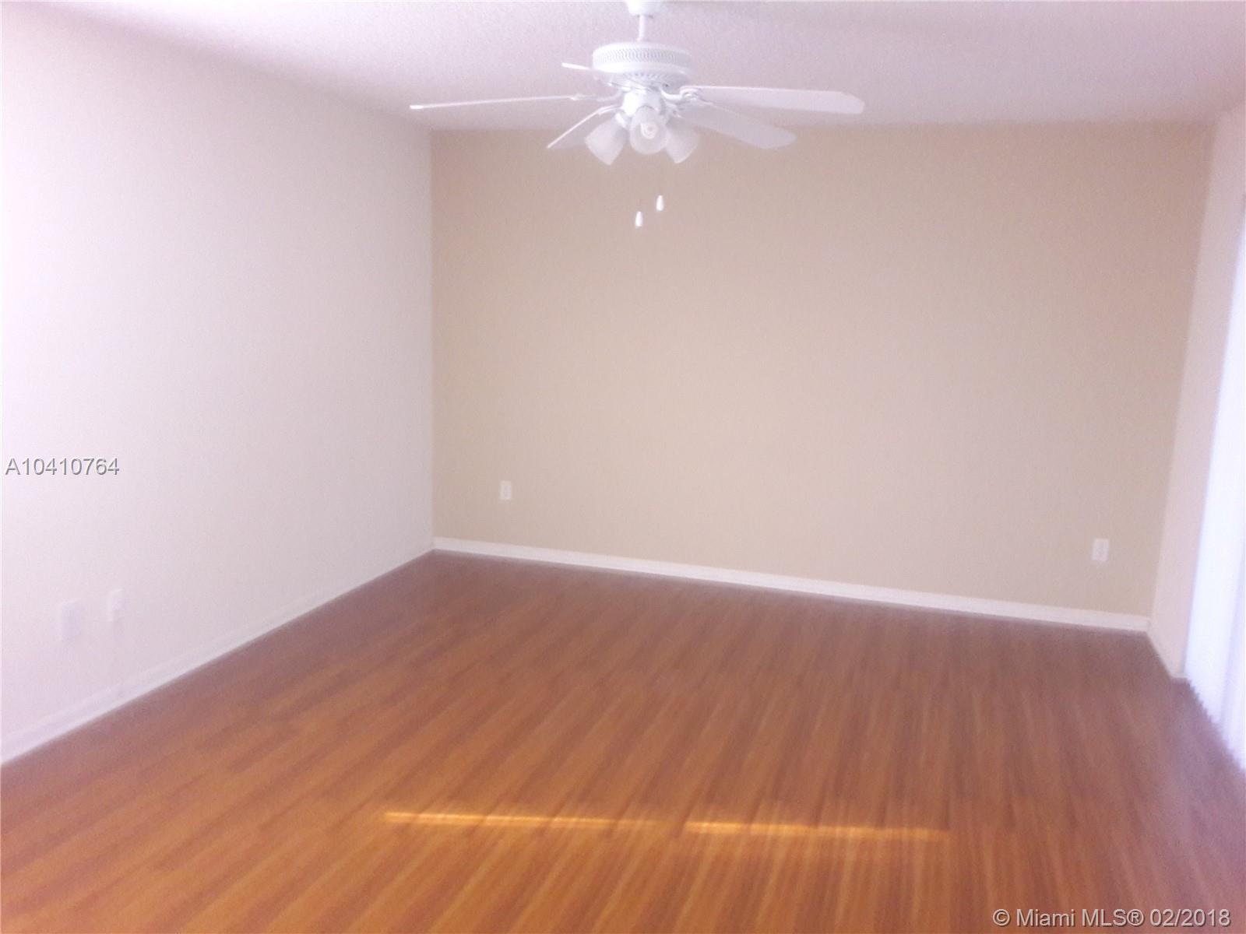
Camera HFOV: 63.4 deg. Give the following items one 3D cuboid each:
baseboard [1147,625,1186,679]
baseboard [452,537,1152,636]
[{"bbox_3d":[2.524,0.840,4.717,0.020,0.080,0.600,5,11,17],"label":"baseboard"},{"bbox_3d":[0.726,0.623,5.559,3.932,0.080,0.015,5,11,17],"label":"baseboard"}]

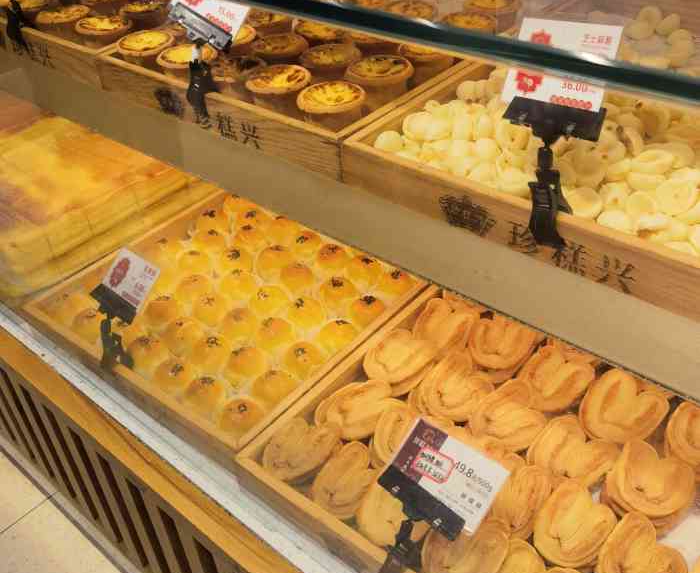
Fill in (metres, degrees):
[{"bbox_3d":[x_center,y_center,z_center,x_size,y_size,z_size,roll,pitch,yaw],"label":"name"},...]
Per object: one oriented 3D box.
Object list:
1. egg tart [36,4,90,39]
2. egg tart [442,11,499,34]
[{"bbox_3d":[-0.399,-0.367,1.029,0.072,0.038,0.072,26,47,33],"label":"egg tart"},{"bbox_3d":[0.149,-0.314,0.912,0.072,0.038,0.072,26,47,33],"label":"egg tart"}]

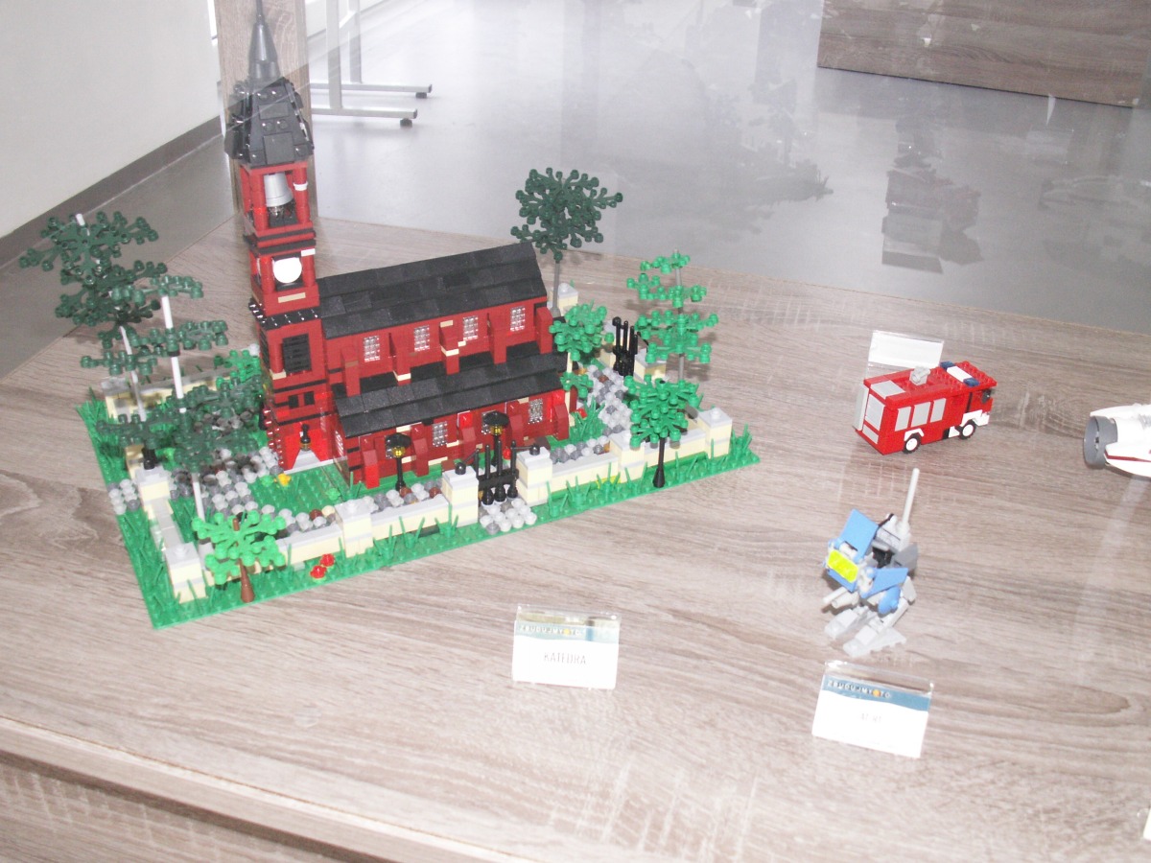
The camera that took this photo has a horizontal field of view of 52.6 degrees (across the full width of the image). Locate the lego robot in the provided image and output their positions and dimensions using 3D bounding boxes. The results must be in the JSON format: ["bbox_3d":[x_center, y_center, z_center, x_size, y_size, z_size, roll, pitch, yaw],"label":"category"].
[{"bbox_3d":[0.154,0.065,0.588,0.055,0.097,0.042,-19,35,-32],"label":"lego robot"}]

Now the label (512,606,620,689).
[{"bbox_3d":[-0.004,0.106,0.575,0.051,0.032,0.022,4,30,5],"label":"label"}]

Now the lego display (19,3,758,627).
[{"bbox_3d":[-0.105,-0.123,0.714,0.415,0.290,0.265,-14,33,-25],"label":"lego display"}]

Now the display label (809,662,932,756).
[{"bbox_3d":[0.138,0.128,0.542,0.050,0.031,0.022,9,30,12],"label":"display label"}]

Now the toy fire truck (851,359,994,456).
[{"bbox_3d":[0.236,-0.019,0.788,0.085,0.051,0.038,-11,32,-21],"label":"toy fire truck"}]

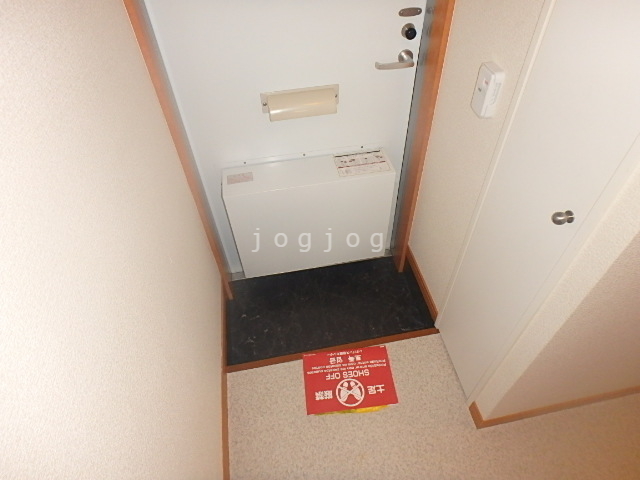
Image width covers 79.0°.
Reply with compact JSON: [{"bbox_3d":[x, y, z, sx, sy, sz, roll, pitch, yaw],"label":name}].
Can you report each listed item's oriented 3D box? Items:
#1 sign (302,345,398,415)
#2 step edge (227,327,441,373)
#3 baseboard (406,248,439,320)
[{"bbox_3d":[0.099,0.474,1.330,0.299,0.010,0.211,-6,47,-3],"label":"sign"},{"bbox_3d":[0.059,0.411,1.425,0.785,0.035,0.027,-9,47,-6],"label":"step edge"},{"bbox_3d":[0.419,0.167,1.602,0.012,0.060,0.360,-9,47,-6],"label":"baseboard"}]

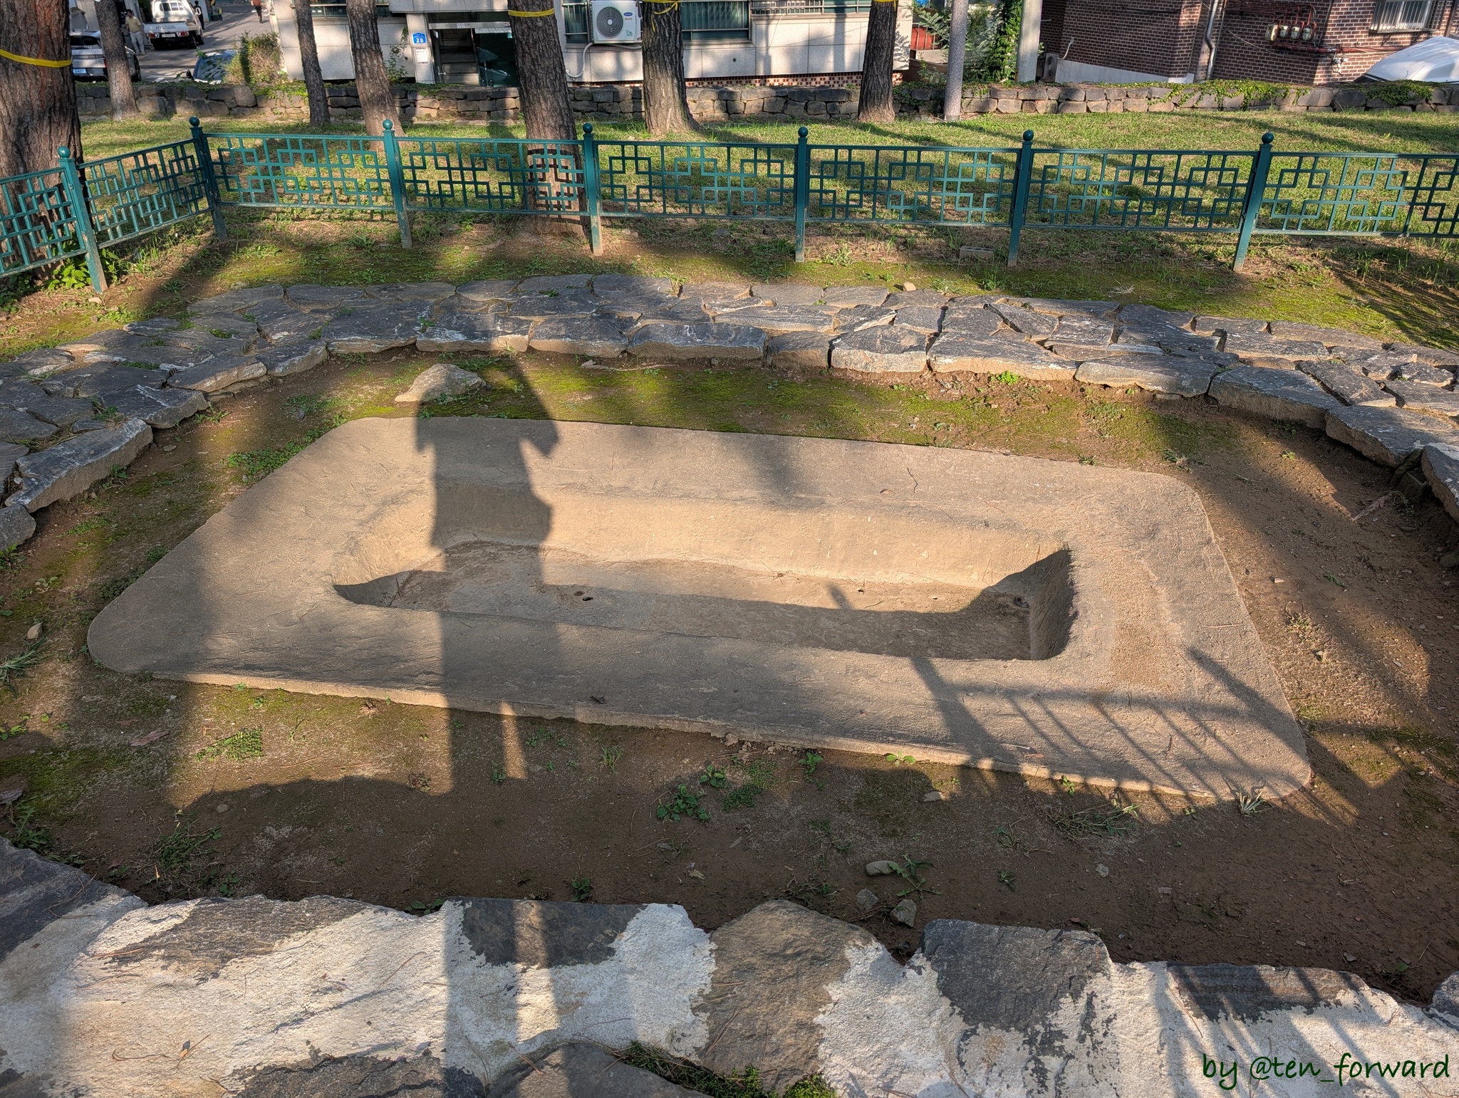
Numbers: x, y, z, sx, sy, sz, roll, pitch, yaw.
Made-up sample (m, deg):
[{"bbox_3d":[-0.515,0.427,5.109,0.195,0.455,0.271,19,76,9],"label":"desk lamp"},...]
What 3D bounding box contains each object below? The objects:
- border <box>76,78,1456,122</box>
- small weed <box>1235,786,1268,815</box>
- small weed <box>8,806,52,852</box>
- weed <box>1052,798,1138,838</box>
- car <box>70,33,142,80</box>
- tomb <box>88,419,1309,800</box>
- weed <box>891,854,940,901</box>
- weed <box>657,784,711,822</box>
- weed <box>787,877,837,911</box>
[{"bbox_3d":[0.461,-6.269,14.072,19.079,0.430,0.400,0,29,0],"label":"border"},{"bbox_3d":[1.283,0.623,2.489,0.070,0.060,0.060,0,29,0],"label":"small weed"},{"bbox_3d":[-1.669,0.673,2.415,0.095,0.060,0.090,0,29,0],"label":"small weed"},{"bbox_3d":[0.881,0.650,2.445,0.185,0.050,0.095,0,29,0],"label":"weed"},{"bbox_3d":[-19.884,-15.229,31.500,1.830,1.580,4.350,-8,30,-14],"label":"car"},{"bbox_3d":[-0.117,0.114,3.688,3.636,0.320,2.011,5,30,9],"label":"tomb"},{"bbox_3d":[0.420,0.747,2.286,0.110,0.045,0.110,0,29,0],"label":"weed"},{"bbox_3d":[-0.115,0.629,2.501,0.125,0.045,0.100,0,29,0],"label":"weed"},{"bbox_3d":[0.181,0.768,2.250,0.110,0.040,0.080,0,29,0],"label":"weed"}]

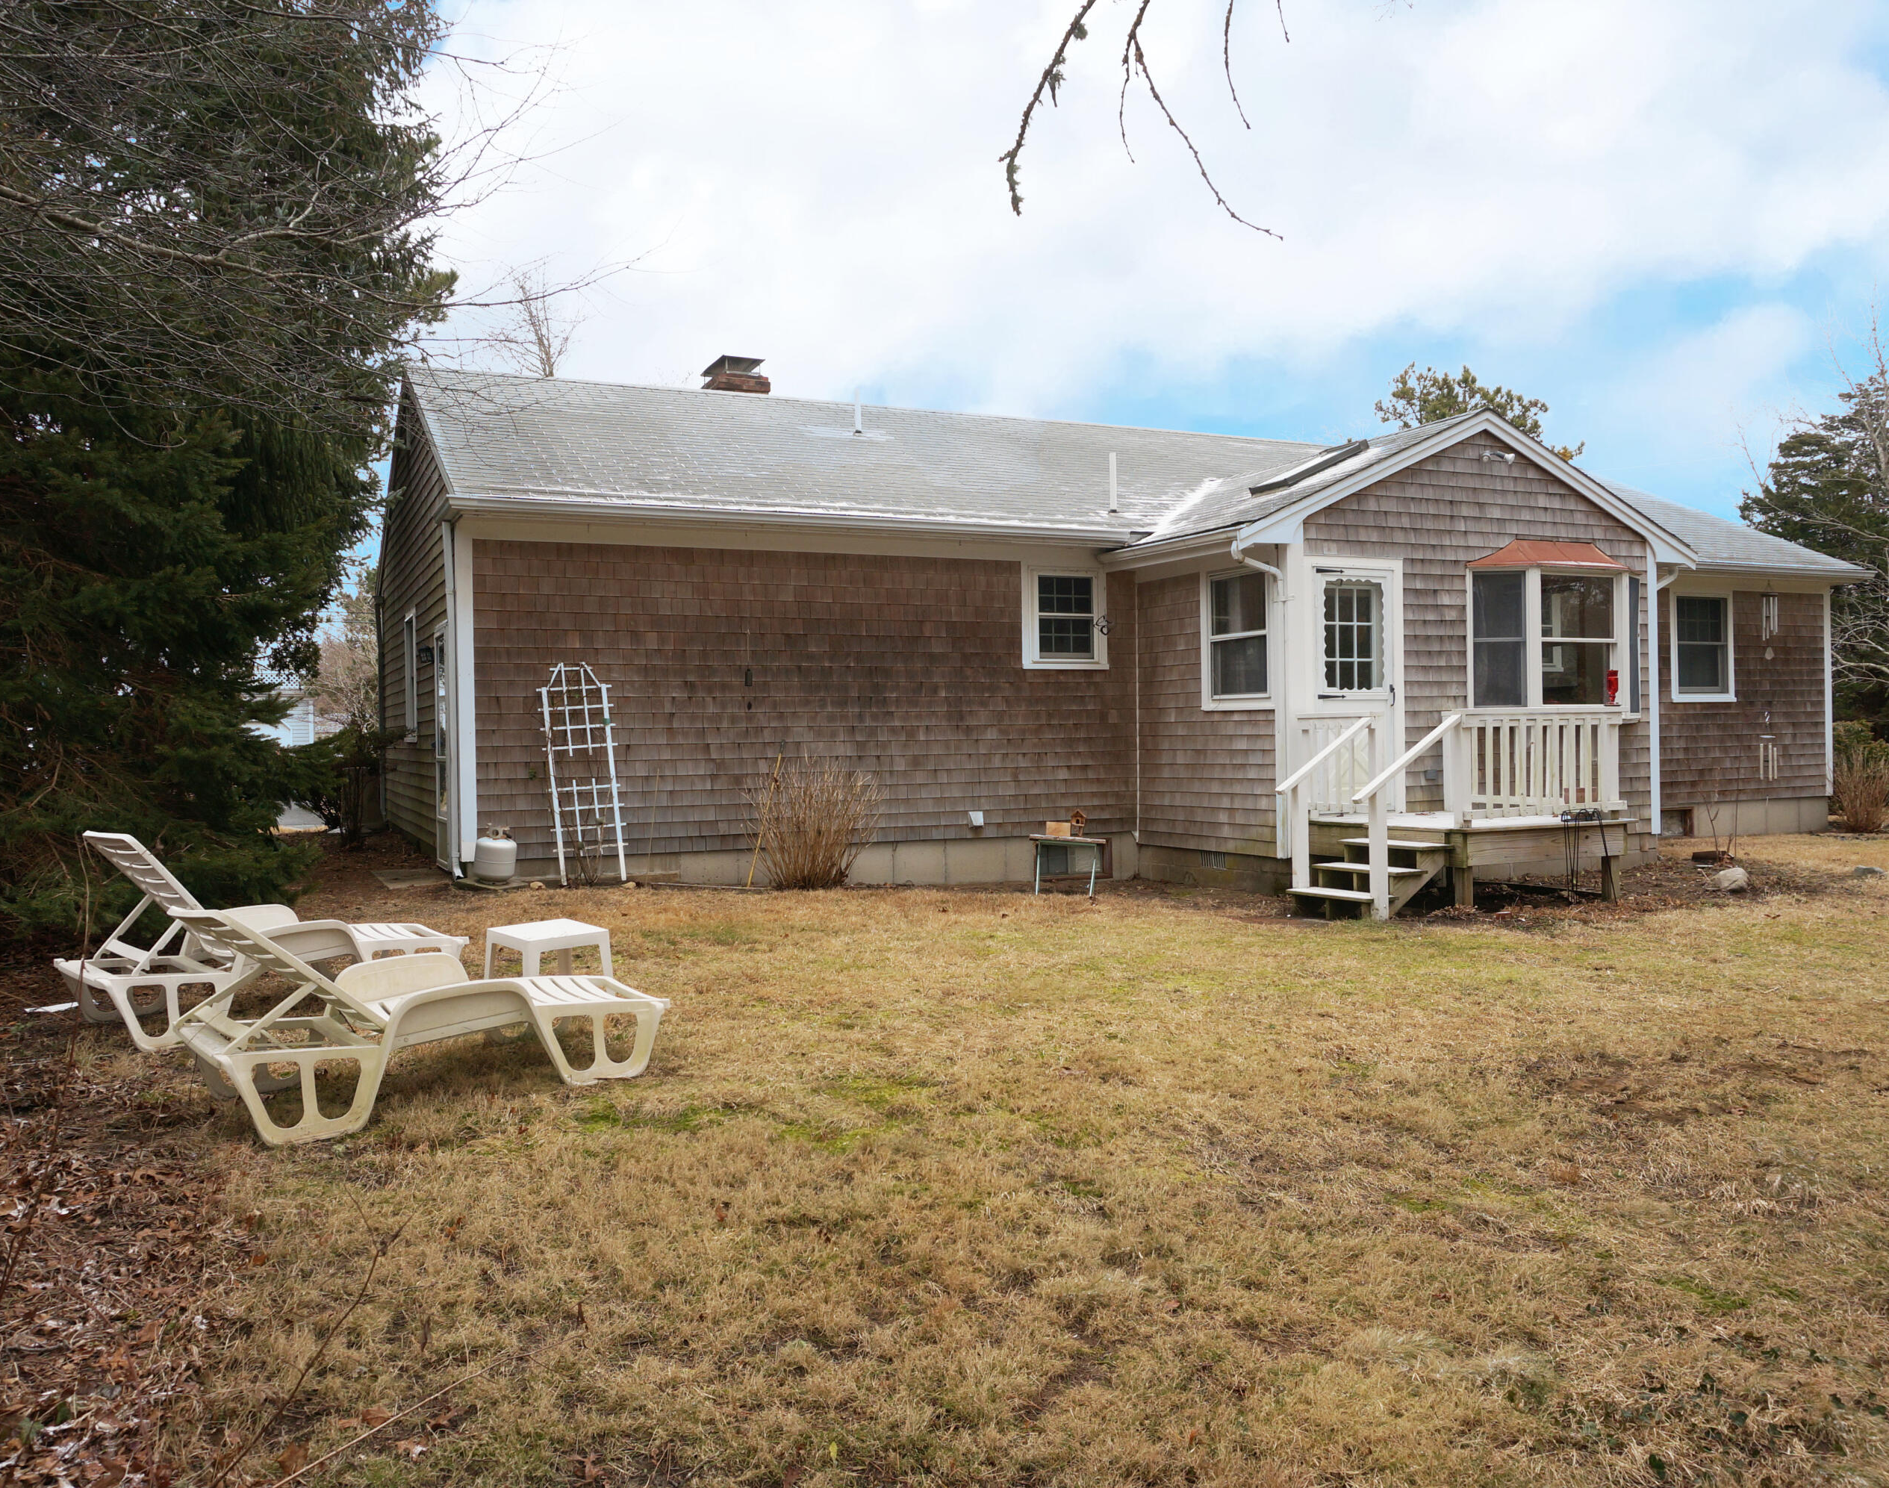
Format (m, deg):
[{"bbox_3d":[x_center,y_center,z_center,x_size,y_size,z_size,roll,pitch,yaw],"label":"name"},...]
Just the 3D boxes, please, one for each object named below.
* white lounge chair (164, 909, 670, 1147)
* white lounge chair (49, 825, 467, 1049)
[{"bbox_3d":[-2.180,1.020,6.375,1.923,0.868,0.683,-3,4,-41],"label":"white lounge chair"},{"bbox_3d":[-3.537,0.896,7.873,0.683,0.997,1.920,2,4,42],"label":"white lounge chair"}]

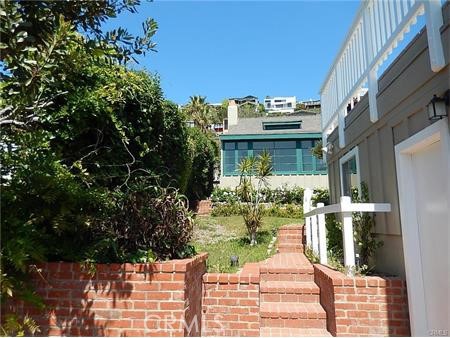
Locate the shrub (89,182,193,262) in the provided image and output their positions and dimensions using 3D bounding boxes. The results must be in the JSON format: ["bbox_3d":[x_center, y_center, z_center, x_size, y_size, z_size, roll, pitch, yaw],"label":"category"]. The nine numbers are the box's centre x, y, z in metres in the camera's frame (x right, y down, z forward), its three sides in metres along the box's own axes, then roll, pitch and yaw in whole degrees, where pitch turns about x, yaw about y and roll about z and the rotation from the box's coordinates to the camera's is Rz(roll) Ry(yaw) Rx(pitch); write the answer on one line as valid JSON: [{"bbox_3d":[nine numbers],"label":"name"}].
[{"bbox_3d":[-0.786,0.533,3.300,0.950,0.790,0.800,-1,-8,3],"label":"shrub"}]

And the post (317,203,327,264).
[{"bbox_3d":[1.265,0.850,4.250,0.092,0.810,0.092,-1,-8,3],"label":"post"}]

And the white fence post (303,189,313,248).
[{"bbox_3d":[1.273,0.781,5.000,0.092,0.970,0.092,-1,-8,3],"label":"white fence post"}]

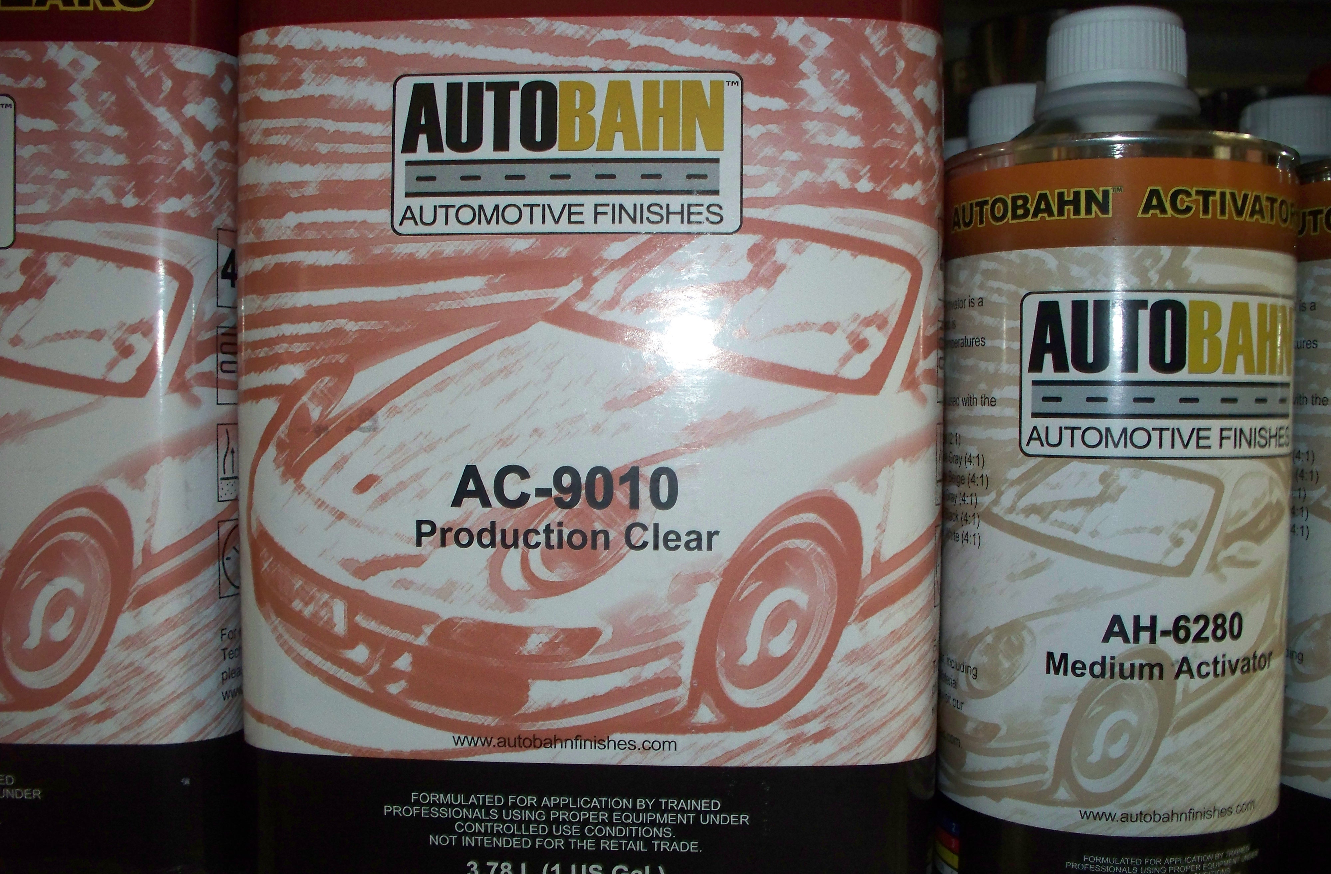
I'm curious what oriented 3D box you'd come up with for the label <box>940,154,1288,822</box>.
[{"bbox_3d":[0.109,0.012,0.333,0.084,0.147,0.078,0,3,0],"label":"label"}]

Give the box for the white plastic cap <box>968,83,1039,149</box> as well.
[{"bbox_3d":[0.111,-0.097,0.429,0.034,0.019,0.034,0,2,0],"label":"white plastic cap"}]

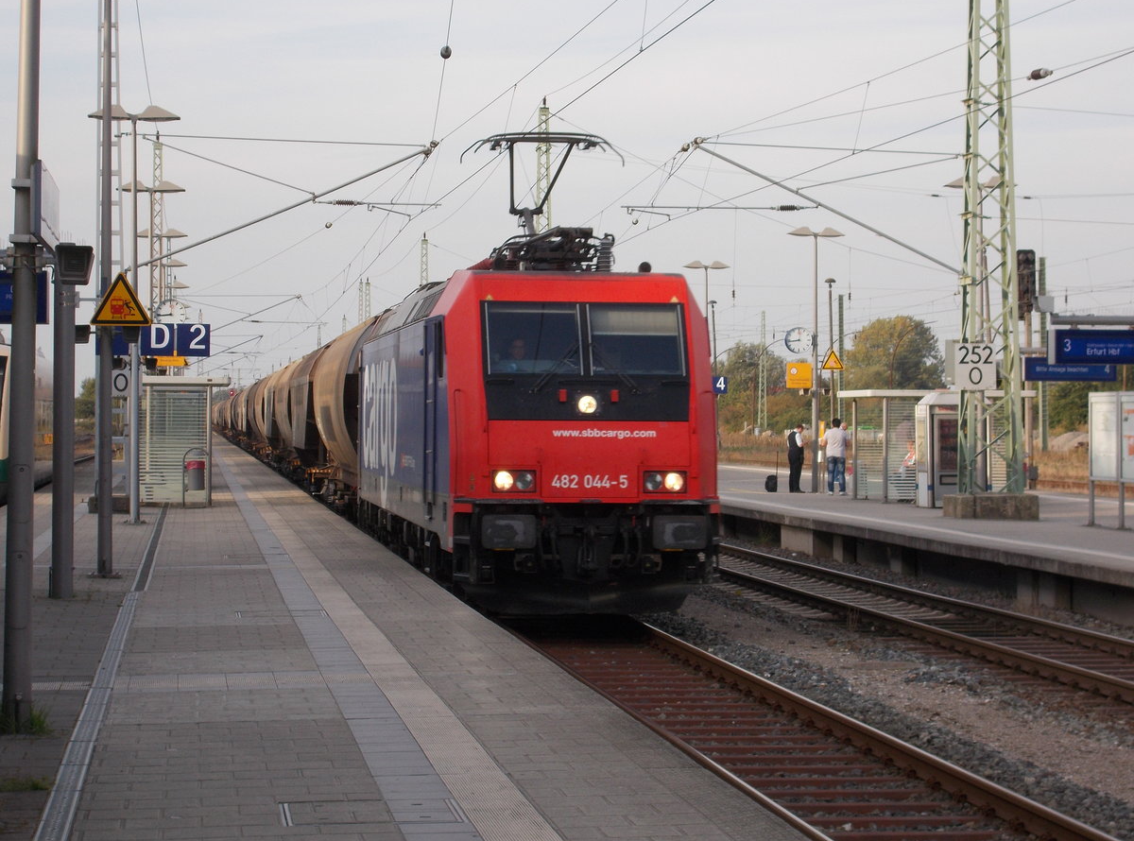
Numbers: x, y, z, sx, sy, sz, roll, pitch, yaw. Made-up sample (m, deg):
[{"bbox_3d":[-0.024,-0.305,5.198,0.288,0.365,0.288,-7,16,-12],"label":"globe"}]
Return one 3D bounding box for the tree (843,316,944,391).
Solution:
[{"bbox_3d":[22.600,-2.850,195.000,7.000,8.900,7.000,0,0,7],"label":"tree"}]

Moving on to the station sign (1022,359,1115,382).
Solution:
[{"bbox_3d":[9.522,-0.964,53.419,1.790,0.445,0.240,0,0,-7],"label":"station sign"}]

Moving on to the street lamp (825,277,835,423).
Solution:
[{"bbox_3d":[12.060,-2.280,128.000,0.500,8.350,0.500,0,0,-8],"label":"street lamp"}]

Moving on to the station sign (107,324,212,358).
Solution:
[{"bbox_3d":[-6.355,-1.233,43.250,1.720,0.510,0.110,0,0,-8],"label":"station sign"}]

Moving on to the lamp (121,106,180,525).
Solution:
[{"bbox_3d":[-6.640,-1.644,43.300,1.400,6.380,0.550,0,0,-8],"label":"lamp"}]

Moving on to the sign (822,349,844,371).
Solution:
[{"bbox_3d":[6.425,-1.446,67.920,0.560,0.485,0.040,0,0,-7],"label":"sign"}]

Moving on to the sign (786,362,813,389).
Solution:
[{"bbox_3d":[5.588,-1.070,67.720,0.635,0.617,0.050,0,0,-7],"label":"sign"}]

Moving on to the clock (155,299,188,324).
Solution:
[{"bbox_3d":[-8.134,-2.168,57.900,0.640,0.640,0.170,0,0,-8],"label":"clock"}]

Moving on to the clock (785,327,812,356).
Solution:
[{"bbox_3d":[5.568,-1.914,67.720,0.630,0.630,0.180,0,0,-7],"label":"clock"}]

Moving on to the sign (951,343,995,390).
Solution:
[{"bbox_3d":[7.227,-0.947,49.820,0.755,0.822,0.040,0,0,-7],"label":"sign"}]

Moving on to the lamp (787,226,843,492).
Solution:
[{"bbox_3d":[6.004,-1.458,68.000,1.410,6.400,0.550,0,0,-8],"label":"lamp"}]

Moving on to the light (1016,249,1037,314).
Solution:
[{"bbox_3d":[14.021,-4.212,86.099,0.570,2.000,0.420,0,0,-7],"label":"light"}]

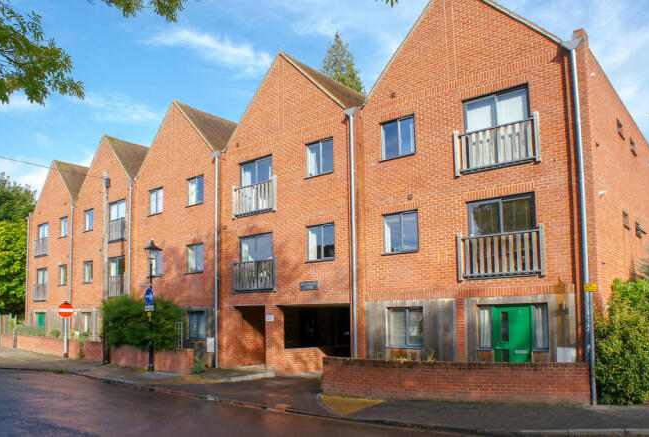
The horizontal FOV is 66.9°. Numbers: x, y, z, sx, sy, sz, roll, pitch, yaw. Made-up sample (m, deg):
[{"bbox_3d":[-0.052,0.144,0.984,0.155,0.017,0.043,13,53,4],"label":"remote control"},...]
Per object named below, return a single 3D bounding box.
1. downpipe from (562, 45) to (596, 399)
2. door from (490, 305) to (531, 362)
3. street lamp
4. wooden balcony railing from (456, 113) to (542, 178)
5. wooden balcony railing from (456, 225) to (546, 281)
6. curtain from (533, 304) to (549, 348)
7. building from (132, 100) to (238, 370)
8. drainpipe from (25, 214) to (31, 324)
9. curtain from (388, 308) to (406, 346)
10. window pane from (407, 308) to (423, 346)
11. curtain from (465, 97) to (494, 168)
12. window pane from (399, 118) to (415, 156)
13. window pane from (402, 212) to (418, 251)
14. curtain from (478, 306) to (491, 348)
[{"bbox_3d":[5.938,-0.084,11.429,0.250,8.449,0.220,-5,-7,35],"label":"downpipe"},{"bbox_3d":[4.546,3.131,11.881,0.950,2.080,0.080,-9,-12,39],"label":"door"},{"bbox_3d":[-6.454,3.197,18.483,0.480,4.930,0.480,-9,-12,39],"label":"street lamp"},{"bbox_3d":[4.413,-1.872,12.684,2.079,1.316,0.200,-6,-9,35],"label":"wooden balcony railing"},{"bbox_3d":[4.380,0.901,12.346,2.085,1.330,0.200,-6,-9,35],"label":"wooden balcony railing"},{"bbox_3d":[5.272,2.617,11.941,0.282,1.031,0.080,-6,-9,35],"label":"curtain"},{"bbox_3d":[-3.947,0.808,25.090,6.750,11.580,9.000,-9,-12,39],"label":"building"},{"bbox_3d":[-18.677,3.817,31.000,0.220,8.100,0.200,-9,-12,39],"label":"drainpipe"},{"bbox_3d":[2.072,3.133,14.165,0.504,1.047,0.080,-6,-9,35],"label":"curtain"},{"bbox_3d":[2.491,3.028,13.657,0.470,1.060,0.060,-6,-8,37],"label":"window pane"},{"bbox_3d":[4.119,-2.219,13.056,0.740,1.850,0.100,-9,-12,39],"label":"curtain"},{"bbox_3d":[2.377,-2.388,14.252,0.470,1.060,0.060,-6,-8,37],"label":"window pane"},{"bbox_3d":[2.440,0.376,14.076,0.452,1.058,0.060,-6,-9,35],"label":"window pane"},{"bbox_3d":[4.060,2.766,12.467,0.370,1.080,0.100,-9,-12,39],"label":"curtain"}]

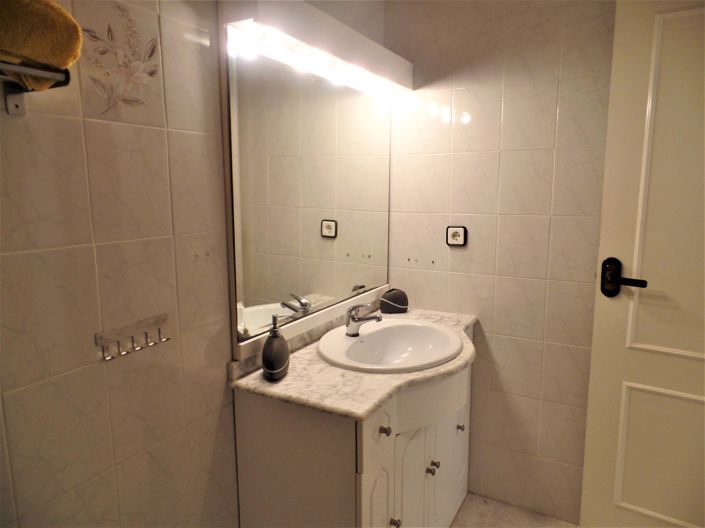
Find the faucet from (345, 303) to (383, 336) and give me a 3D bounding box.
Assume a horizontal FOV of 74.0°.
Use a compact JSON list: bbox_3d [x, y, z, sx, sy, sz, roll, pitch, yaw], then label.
[{"bbox_3d":[0.044,0.203,1.701,0.145,0.120,0.050,3,10,24],"label":"faucet"}]

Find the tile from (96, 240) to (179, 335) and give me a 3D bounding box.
[{"bbox_3d":[-0.487,0.068,1.080,0.010,0.250,0.200,5,10,29],"label":"tile"}]

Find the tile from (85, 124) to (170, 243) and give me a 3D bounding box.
[{"bbox_3d":[-0.489,-0.180,1.040,0.010,0.250,0.200,5,10,29],"label":"tile"}]

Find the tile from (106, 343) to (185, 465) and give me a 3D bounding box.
[{"bbox_3d":[-0.485,0.316,1.119,0.010,0.250,0.200,5,10,29],"label":"tile"}]

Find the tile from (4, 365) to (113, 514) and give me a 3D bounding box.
[{"bbox_3d":[-0.585,0.344,0.946,0.010,0.250,0.200,5,10,29],"label":"tile"}]

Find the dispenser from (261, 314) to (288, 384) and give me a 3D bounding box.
[{"bbox_3d":[-0.230,0.242,1.362,0.078,0.189,0.078,0,9,0],"label":"dispenser"}]

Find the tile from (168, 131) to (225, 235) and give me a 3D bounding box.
[{"bbox_3d":[-0.391,-0.208,1.210,0.010,0.250,0.195,5,10,29],"label":"tile"}]

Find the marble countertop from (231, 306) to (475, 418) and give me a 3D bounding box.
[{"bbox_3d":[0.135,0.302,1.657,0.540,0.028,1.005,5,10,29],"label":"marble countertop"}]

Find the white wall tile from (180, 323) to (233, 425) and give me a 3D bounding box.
[{"bbox_3d":[-0.387,0.289,1.289,0.010,0.250,0.195,5,10,29],"label":"white wall tile"}]

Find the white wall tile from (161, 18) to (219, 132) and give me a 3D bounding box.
[{"bbox_3d":[-0.393,-0.456,1.171,0.010,0.250,0.195,5,10,29],"label":"white wall tile"}]

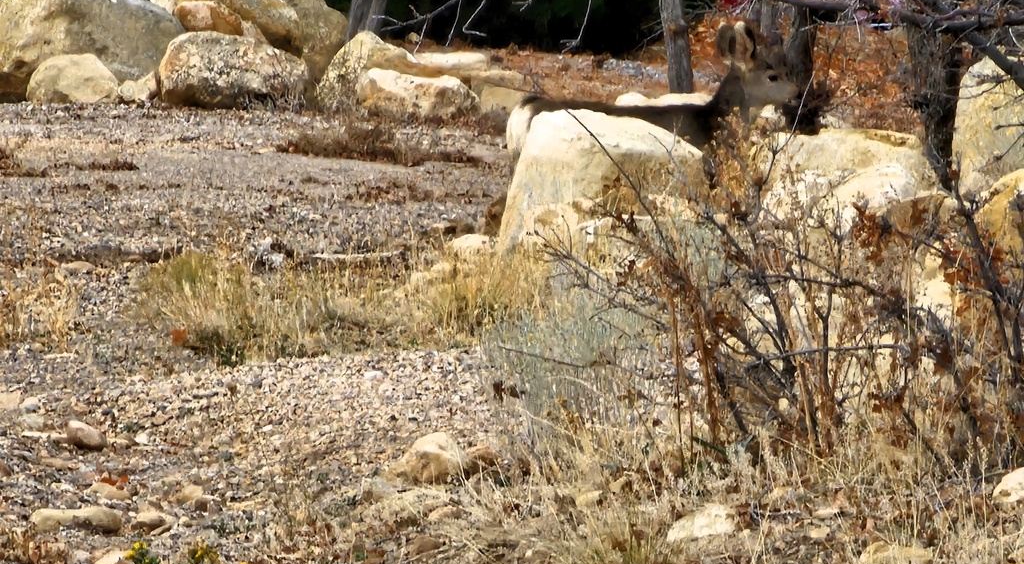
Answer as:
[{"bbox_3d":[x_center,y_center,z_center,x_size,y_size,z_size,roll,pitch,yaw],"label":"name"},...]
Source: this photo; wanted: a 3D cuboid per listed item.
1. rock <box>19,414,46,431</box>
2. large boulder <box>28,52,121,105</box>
[{"bbox_3d":[-1.515,0.444,21.500,0.088,0.052,0.070,0,4,0],"label":"rock"},{"bbox_3d":[-2.752,-1.274,42.600,0.560,0.320,0.450,0,4,0],"label":"large boulder"}]

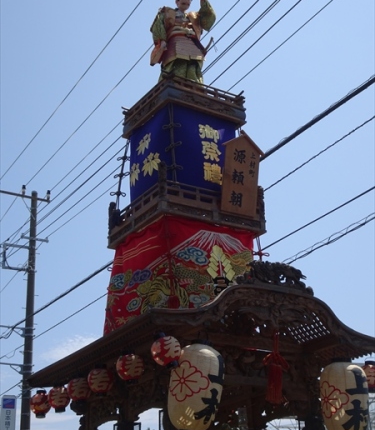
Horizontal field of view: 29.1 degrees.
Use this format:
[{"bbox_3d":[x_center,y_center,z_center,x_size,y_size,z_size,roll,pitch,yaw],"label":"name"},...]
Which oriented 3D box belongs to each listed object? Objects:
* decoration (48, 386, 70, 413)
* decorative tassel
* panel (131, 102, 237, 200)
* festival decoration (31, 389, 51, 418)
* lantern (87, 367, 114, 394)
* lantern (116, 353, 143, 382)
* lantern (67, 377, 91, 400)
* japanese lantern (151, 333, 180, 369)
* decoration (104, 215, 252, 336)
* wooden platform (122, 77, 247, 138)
[{"bbox_3d":[-1.531,2.210,8.650,0.260,0.325,0.260,12,-26,-31],"label":"decoration"},{"bbox_3d":[0.803,1.401,6.591,0.246,0.676,0.154,12,-26,-32],"label":"decorative tassel"},{"bbox_3d":[-0.026,-0.538,8.653,0.994,1.127,0.963,12,-26,-32],"label":"panel"},{"bbox_3d":[-1.826,2.349,9.000,0.260,0.325,0.260,-2,-22,-1],"label":"festival decoration"},{"bbox_3d":[-0.822,1.574,6.826,0.243,0.272,0.243,-2,-22,0],"label":"lantern"},{"bbox_3d":[-0.502,1.342,6.355,0.243,0.272,0.243,3,-23,-14],"label":"lantern"},{"bbox_3d":[-1.230,1.971,8.150,0.260,0.325,0.260,12,-26,-31],"label":"lantern"},{"bbox_3d":[-0.182,1.176,6.260,0.260,0.325,0.260,-20,-22,-4],"label":"japanese lantern"},{"bbox_3d":[-0.035,0.848,8.591,1.320,1.170,1.300,12,-26,-31],"label":"decoration"},{"bbox_3d":[-0.048,-1.183,8.905,1.127,0.359,1.087,12,-26,-32],"label":"wooden platform"}]

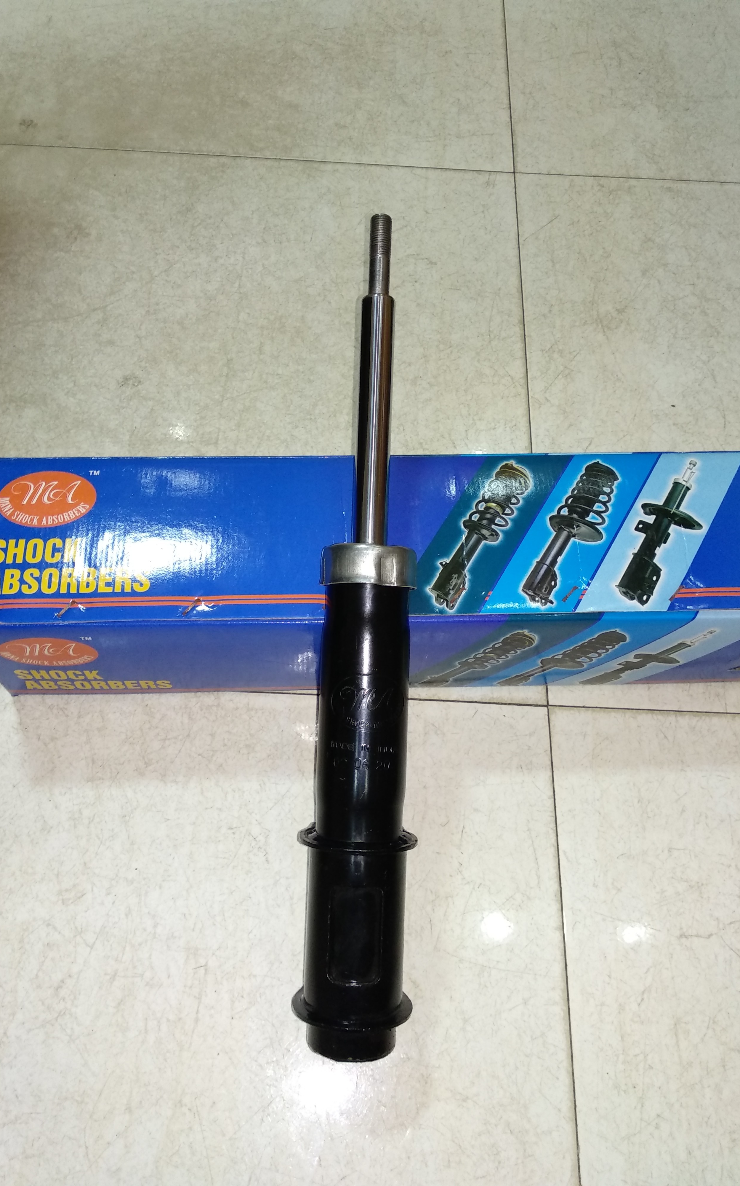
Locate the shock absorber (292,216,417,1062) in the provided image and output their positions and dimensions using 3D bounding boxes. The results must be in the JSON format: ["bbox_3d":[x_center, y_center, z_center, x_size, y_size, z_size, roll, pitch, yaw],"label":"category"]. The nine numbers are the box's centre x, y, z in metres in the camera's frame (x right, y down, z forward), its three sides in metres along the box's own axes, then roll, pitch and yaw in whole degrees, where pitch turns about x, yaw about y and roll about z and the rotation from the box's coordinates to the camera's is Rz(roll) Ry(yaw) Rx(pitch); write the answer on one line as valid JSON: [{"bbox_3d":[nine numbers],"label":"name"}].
[{"bbox_3d":[-0.002,0.025,0.541,0.074,0.074,0.504,2,91,-1],"label":"shock absorber"}]

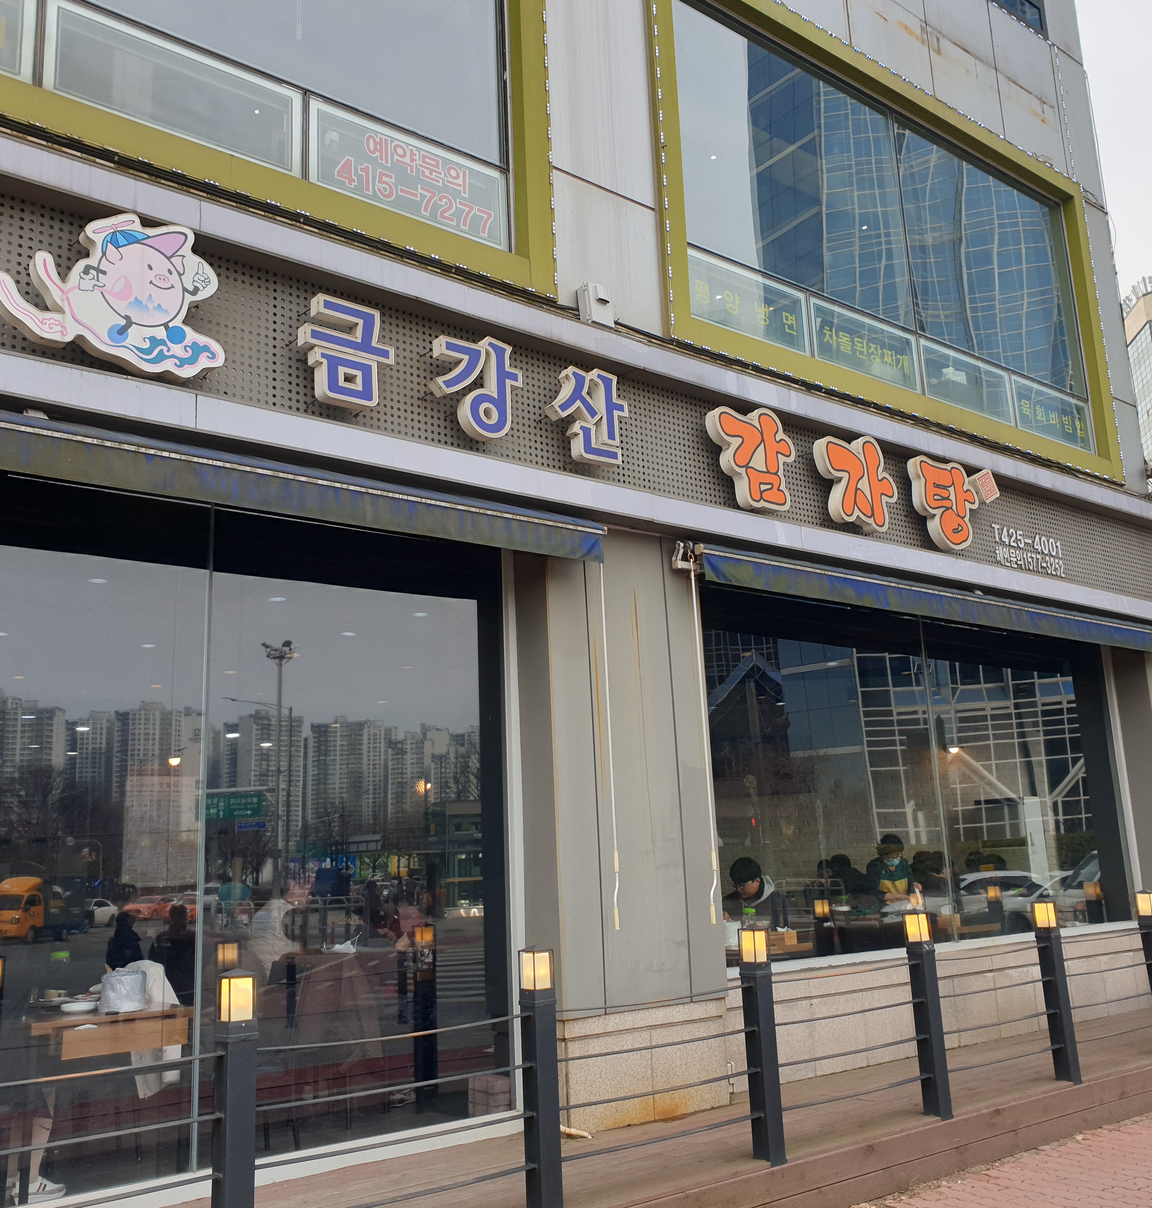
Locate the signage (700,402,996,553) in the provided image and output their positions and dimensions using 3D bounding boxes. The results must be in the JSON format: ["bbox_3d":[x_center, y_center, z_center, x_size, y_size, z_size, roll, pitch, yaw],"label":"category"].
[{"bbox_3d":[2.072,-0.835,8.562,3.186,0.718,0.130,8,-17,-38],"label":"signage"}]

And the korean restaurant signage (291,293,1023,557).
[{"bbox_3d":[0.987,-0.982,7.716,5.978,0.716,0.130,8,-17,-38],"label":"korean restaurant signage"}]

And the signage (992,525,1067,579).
[{"bbox_3d":[3.779,-0.439,10.006,1.021,0.326,0.050,8,-17,-38],"label":"signage"}]

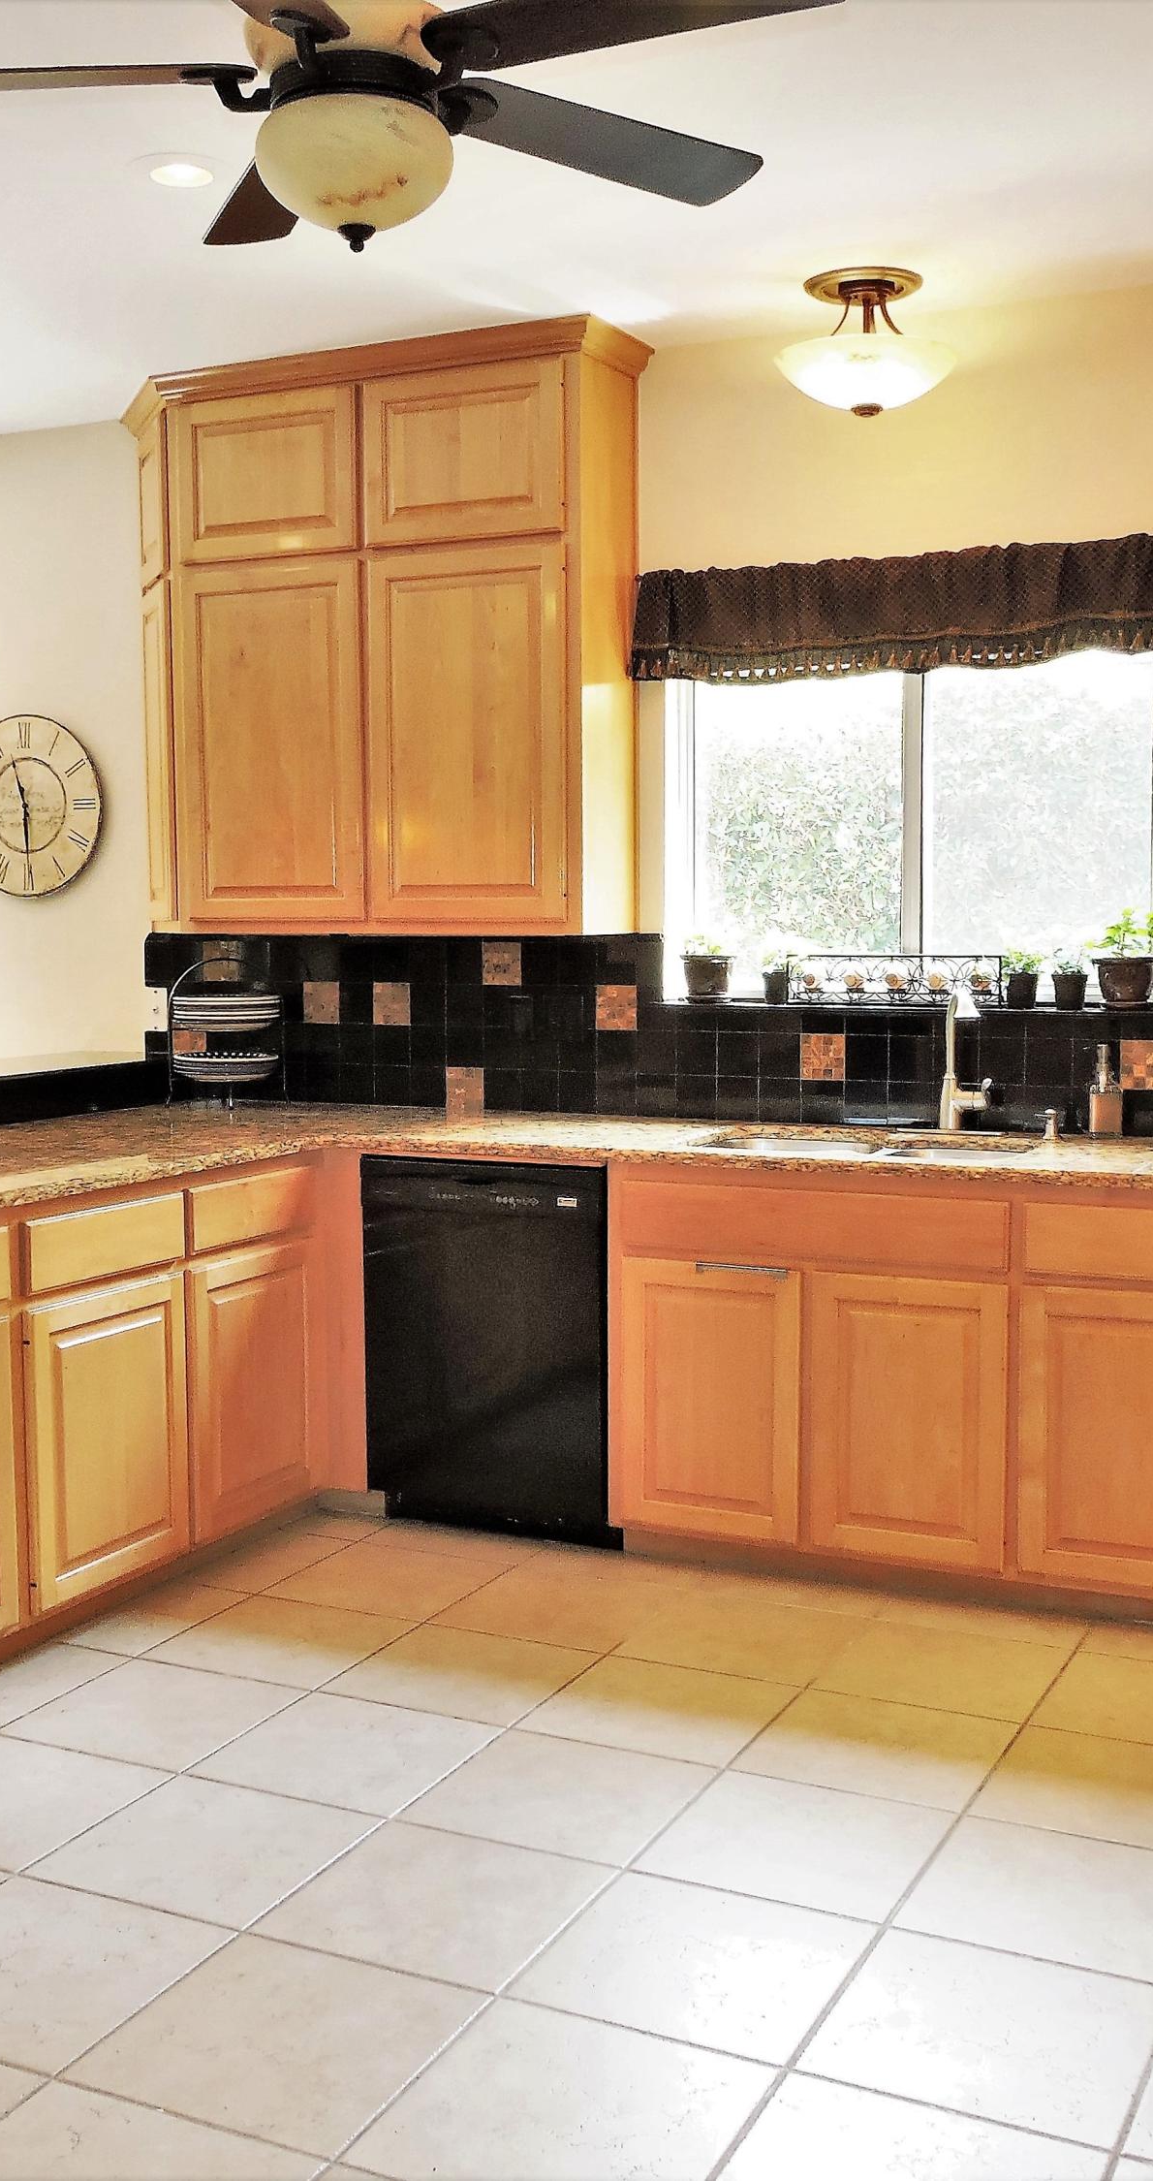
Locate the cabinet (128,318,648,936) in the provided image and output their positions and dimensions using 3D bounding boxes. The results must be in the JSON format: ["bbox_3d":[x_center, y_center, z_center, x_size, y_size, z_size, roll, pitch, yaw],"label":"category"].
[{"bbox_3d":[-0.600,-1.086,5.095,1.605,1.392,0.360,2,5,26],"label":"cabinet"}]

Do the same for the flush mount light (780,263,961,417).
[{"bbox_3d":[0.628,-1.593,4.356,0.405,0.285,0.405,0,5,0],"label":"flush mount light"}]

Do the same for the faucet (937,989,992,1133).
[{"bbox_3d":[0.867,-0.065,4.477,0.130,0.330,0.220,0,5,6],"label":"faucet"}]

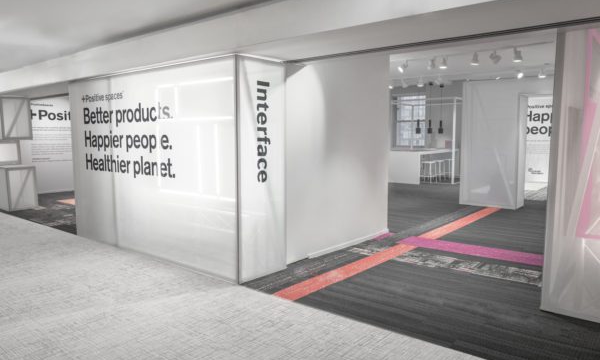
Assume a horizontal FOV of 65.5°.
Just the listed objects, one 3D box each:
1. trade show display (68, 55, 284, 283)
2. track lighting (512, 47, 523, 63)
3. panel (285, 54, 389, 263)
[{"bbox_3d":[-1.661,-0.204,5.707,3.358,2.154,0.666,5,8,39],"label":"trade show display"},{"bbox_3d":[3.376,-1.945,7.232,0.150,0.245,0.140,5,8,39],"label":"track lighting"},{"bbox_3d":[0.512,-0.467,5.788,0.100,2.632,2.281,5,8,39],"label":"panel"}]

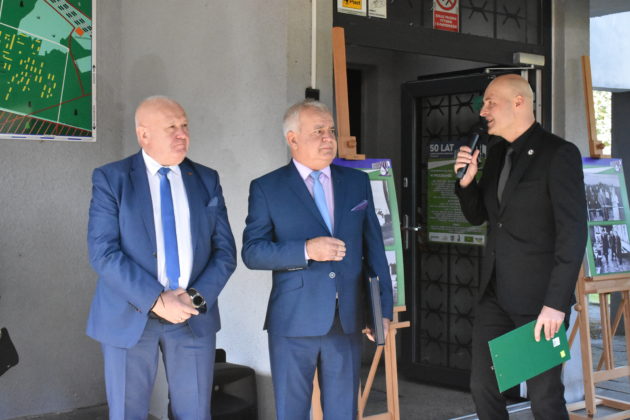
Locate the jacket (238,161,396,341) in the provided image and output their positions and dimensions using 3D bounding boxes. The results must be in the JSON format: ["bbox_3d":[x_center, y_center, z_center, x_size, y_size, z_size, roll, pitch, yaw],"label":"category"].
[{"bbox_3d":[0.010,0.165,3.720,0.600,0.730,0.370,0,1,-18],"label":"jacket"}]

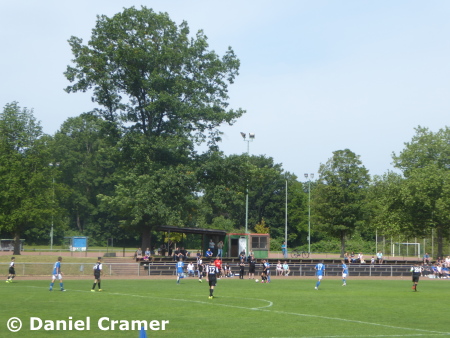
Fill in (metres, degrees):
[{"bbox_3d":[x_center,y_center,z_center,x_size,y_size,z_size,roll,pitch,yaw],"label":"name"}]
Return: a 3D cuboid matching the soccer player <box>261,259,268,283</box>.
[{"bbox_3d":[2.858,7.437,85.362,0.550,1.690,0.500,-3,-5,45],"label":"soccer player"}]

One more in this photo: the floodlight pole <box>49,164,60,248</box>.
[{"bbox_3d":[-29.929,6.637,205.000,1.900,15.400,0.900,3,-5,-26],"label":"floodlight pole"}]

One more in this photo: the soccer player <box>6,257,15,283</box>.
[{"bbox_3d":[-14.808,7.023,81.000,0.650,1.750,0.500,2,-4,-17],"label":"soccer player"}]

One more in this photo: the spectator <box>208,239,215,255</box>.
[{"bbox_3d":[-1.288,7.888,116.000,0.570,1.750,0.380,2,-4,-18],"label":"spectator"}]

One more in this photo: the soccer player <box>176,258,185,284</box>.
[{"bbox_3d":[-2.919,6.817,78.000,0.550,1.770,0.700,2,-4,-14],"label":"soccer player"}]

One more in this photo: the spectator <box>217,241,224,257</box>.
[{"bbox_3d":[-0.443,8.399,123.058,0.550,1.740,0.450,3,-5,-37],"label":"spectator"}]

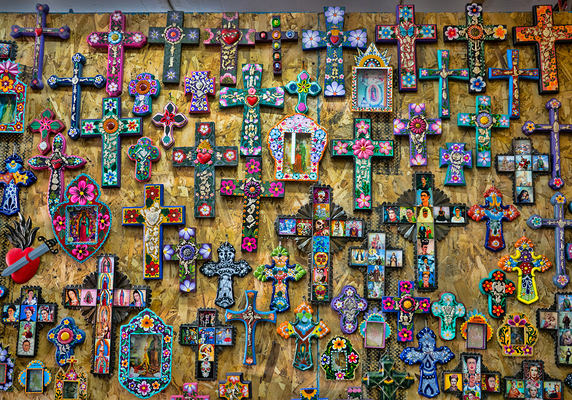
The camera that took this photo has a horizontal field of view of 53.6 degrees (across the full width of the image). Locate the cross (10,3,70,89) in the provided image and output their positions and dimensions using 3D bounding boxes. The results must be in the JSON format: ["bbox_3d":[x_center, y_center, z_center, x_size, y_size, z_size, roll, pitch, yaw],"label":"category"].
[{"bbox_3d":[-0.838,-0.520,1.928,0.202,0.301,0.030,1,-6,4],"label":"cross"}]

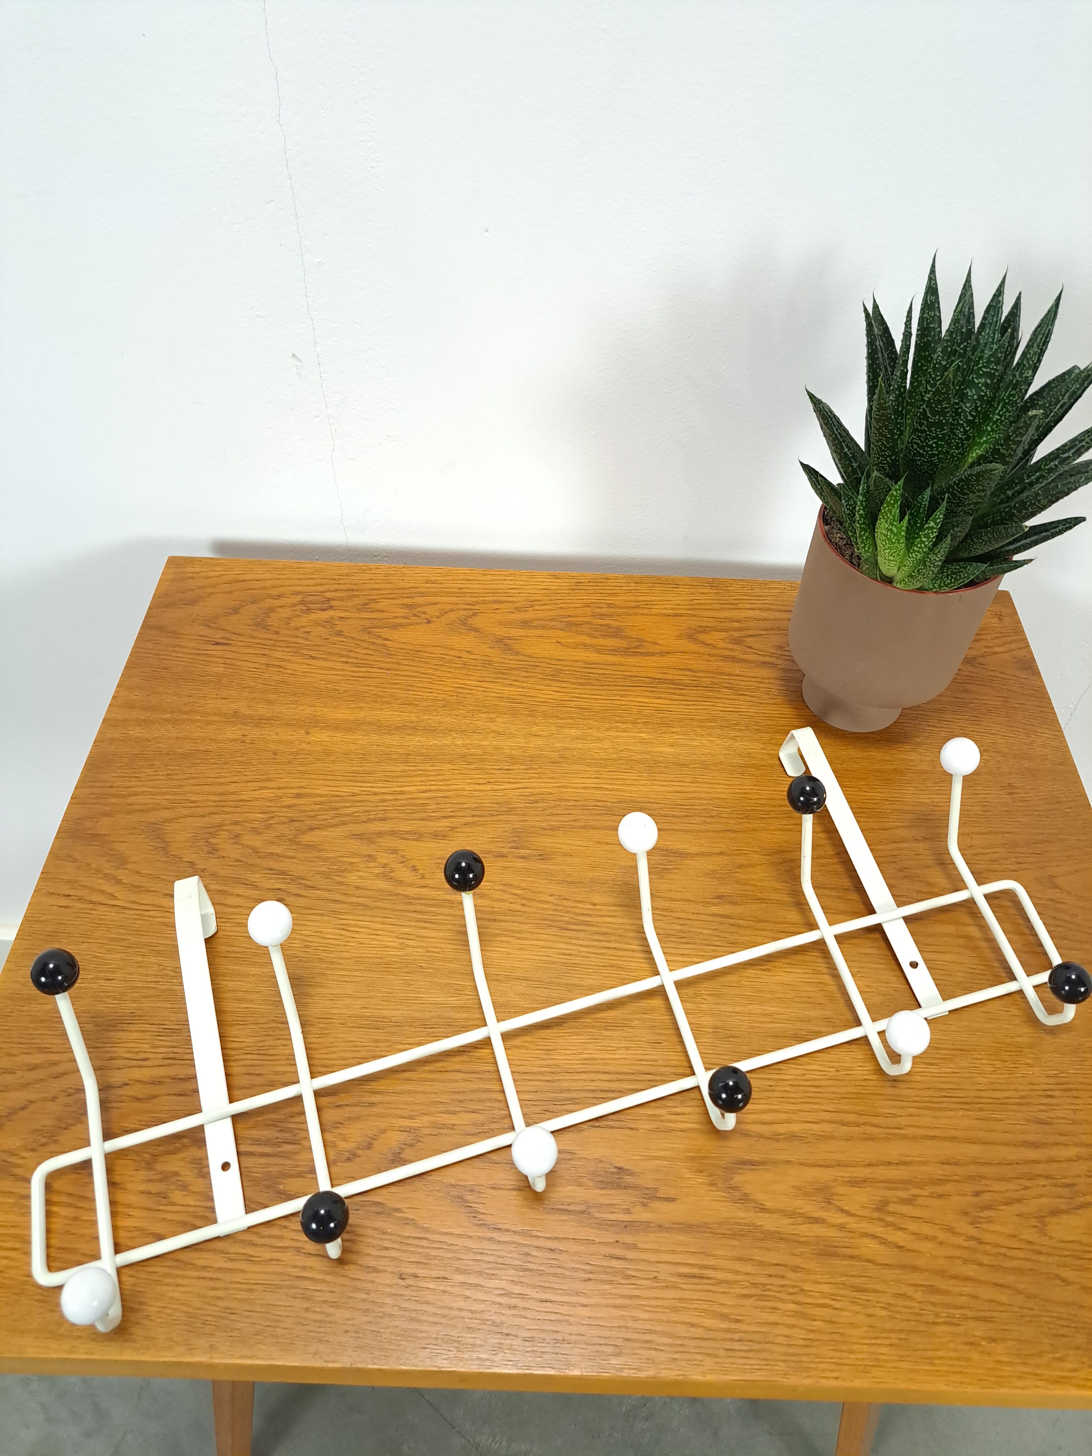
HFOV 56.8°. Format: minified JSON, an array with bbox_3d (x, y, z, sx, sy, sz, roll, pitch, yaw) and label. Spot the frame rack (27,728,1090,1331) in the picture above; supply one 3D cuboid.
[{"bbox_3d":[0.016,0.142,0.618,0.632,0.121,0.242,-12,62,-13],"label":"frame rack"}]

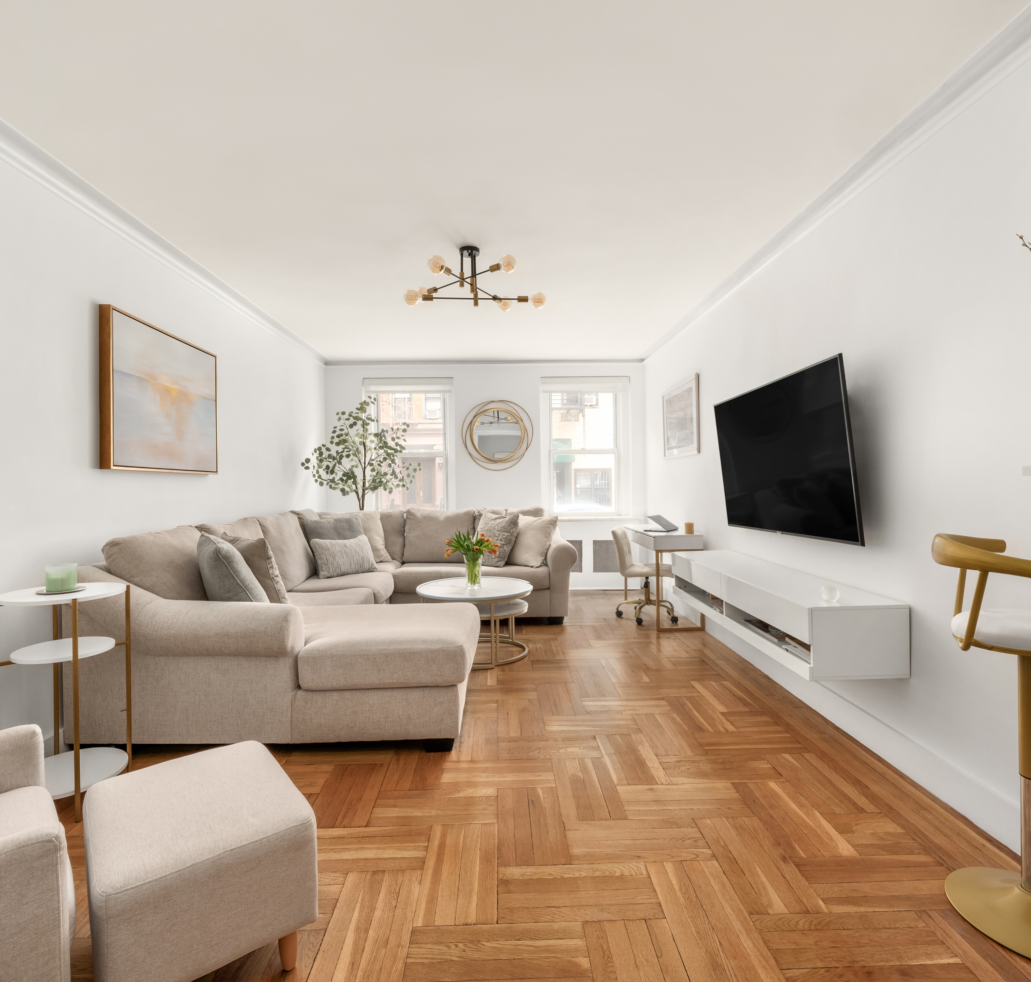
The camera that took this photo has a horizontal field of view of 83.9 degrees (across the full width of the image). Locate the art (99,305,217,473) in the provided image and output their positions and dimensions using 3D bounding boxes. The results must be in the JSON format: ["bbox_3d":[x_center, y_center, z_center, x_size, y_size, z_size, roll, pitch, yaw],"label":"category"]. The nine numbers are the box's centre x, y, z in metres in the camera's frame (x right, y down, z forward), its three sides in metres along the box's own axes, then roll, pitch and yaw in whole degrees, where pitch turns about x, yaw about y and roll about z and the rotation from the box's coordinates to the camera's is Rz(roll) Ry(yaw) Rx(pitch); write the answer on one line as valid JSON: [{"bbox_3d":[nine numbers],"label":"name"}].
[{"bbox_3d":[-2.027,-0.515,3.342,0.055,0.809,1.056,-1,1,-2],"label":"art"}]

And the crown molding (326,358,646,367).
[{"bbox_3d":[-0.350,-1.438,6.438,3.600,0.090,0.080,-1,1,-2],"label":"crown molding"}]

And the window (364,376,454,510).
[{"bbox_3d":[-1.201,-0.466,6.475,1.008,1.617,0.140,-1,1,-2],"label":"window"}]

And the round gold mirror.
[{"bbox_3d":[-0.208,-0.625,6.478,0.800,0.800,0.040,-1,0,-1],"label":"round gold mirror"}]

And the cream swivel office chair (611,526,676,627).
[{"bbox_3d":[1.163,0.710,5.036,0.600,0.820,0.540,-1,0,14],"label":"cream swivel office chair"}]

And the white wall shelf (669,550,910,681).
[{"bbox_3d":[1.343,0.595,3.186,0.390,0.290,1.871,-1,0,-1],"label":"white wall shelf"}]

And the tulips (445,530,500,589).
[{"bbox_3d":[-0.304,0.485,4.099,0.400,0.427,0.360,-1,1,-2],"label":"tulips"}]

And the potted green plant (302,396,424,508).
[{"bbox_3d":[-1.554,0.103,5.760,1.180,2.100,1.050,-1,0,-1],"label":"potted green plant"}]

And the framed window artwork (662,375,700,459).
[{"bbox_3d":[1.483,-0.634,5.168,0.023,0.643,0.940,-1,1,-1],"label":"framed window artwork"}]

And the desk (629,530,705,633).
[{"bbox_3d":[1.315,0.743,5.229,0.390,0.768,1.235,-1,1,-2],"label":"desk"}]

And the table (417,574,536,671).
[{"bbox_3d":[-0.283,0.913,4.091,0.840,0.464,0.840,-1,0,0],"label":"table"}]

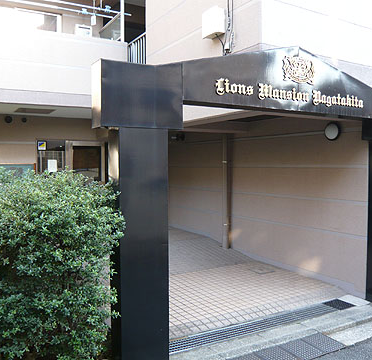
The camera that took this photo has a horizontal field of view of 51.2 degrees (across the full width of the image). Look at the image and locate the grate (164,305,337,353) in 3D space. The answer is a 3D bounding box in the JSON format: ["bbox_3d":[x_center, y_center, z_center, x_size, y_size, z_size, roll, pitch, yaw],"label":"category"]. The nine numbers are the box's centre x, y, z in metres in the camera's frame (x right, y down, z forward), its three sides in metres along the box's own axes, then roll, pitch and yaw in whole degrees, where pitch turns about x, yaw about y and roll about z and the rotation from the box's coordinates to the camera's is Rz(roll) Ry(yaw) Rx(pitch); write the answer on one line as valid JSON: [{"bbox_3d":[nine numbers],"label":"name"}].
[{"bbox_3d":[0.784,1.660,4.371,2.379,0.040,0.255,-2,3,-28],"label":"grate"}]

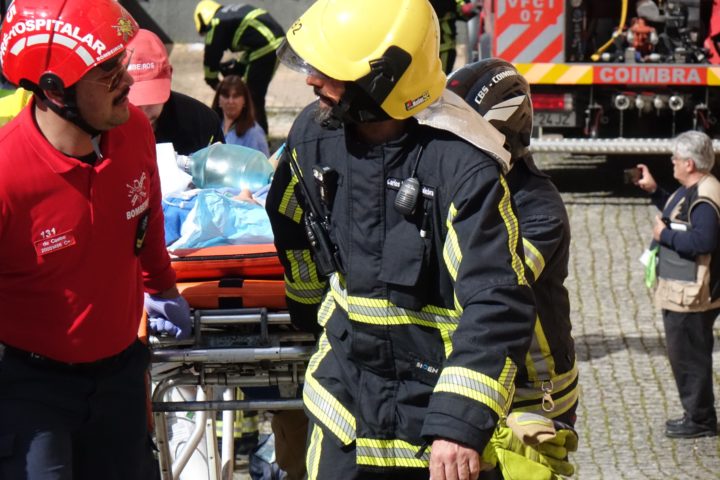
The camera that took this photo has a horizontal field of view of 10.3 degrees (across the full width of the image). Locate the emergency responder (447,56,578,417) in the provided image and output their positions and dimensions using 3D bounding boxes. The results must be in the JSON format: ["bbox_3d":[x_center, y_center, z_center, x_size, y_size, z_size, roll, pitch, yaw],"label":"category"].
[{"bbox_3d":[0.300,0.400,10.000,0.540,1.720,0.530,-2,7,-18],"label":"emergency responder"}]

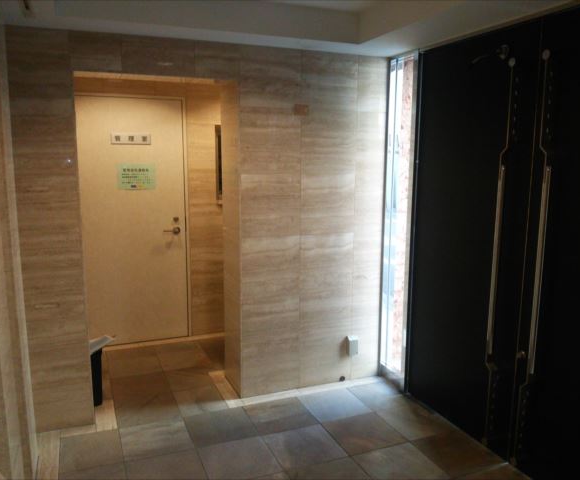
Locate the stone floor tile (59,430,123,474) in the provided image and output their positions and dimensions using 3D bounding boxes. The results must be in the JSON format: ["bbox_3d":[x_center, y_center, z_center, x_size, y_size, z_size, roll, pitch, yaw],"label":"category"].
[{"bbox_3d":[-1.151,1.231,3.218,0.339,0.015,0.397,-4,11,-21],"label":"stone floor tile"}]

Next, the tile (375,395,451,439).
[{"bbox_3d":[0.809,1.173,3.564,0.363,0.015,0.397,-4,11,-21],"label":"tile"}]

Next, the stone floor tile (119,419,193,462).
[{"bbox_3d":[-0.808,1.208,3.352,0.400,0.015,0.397,-4,11,-21],"label":"stone floor tile"}]

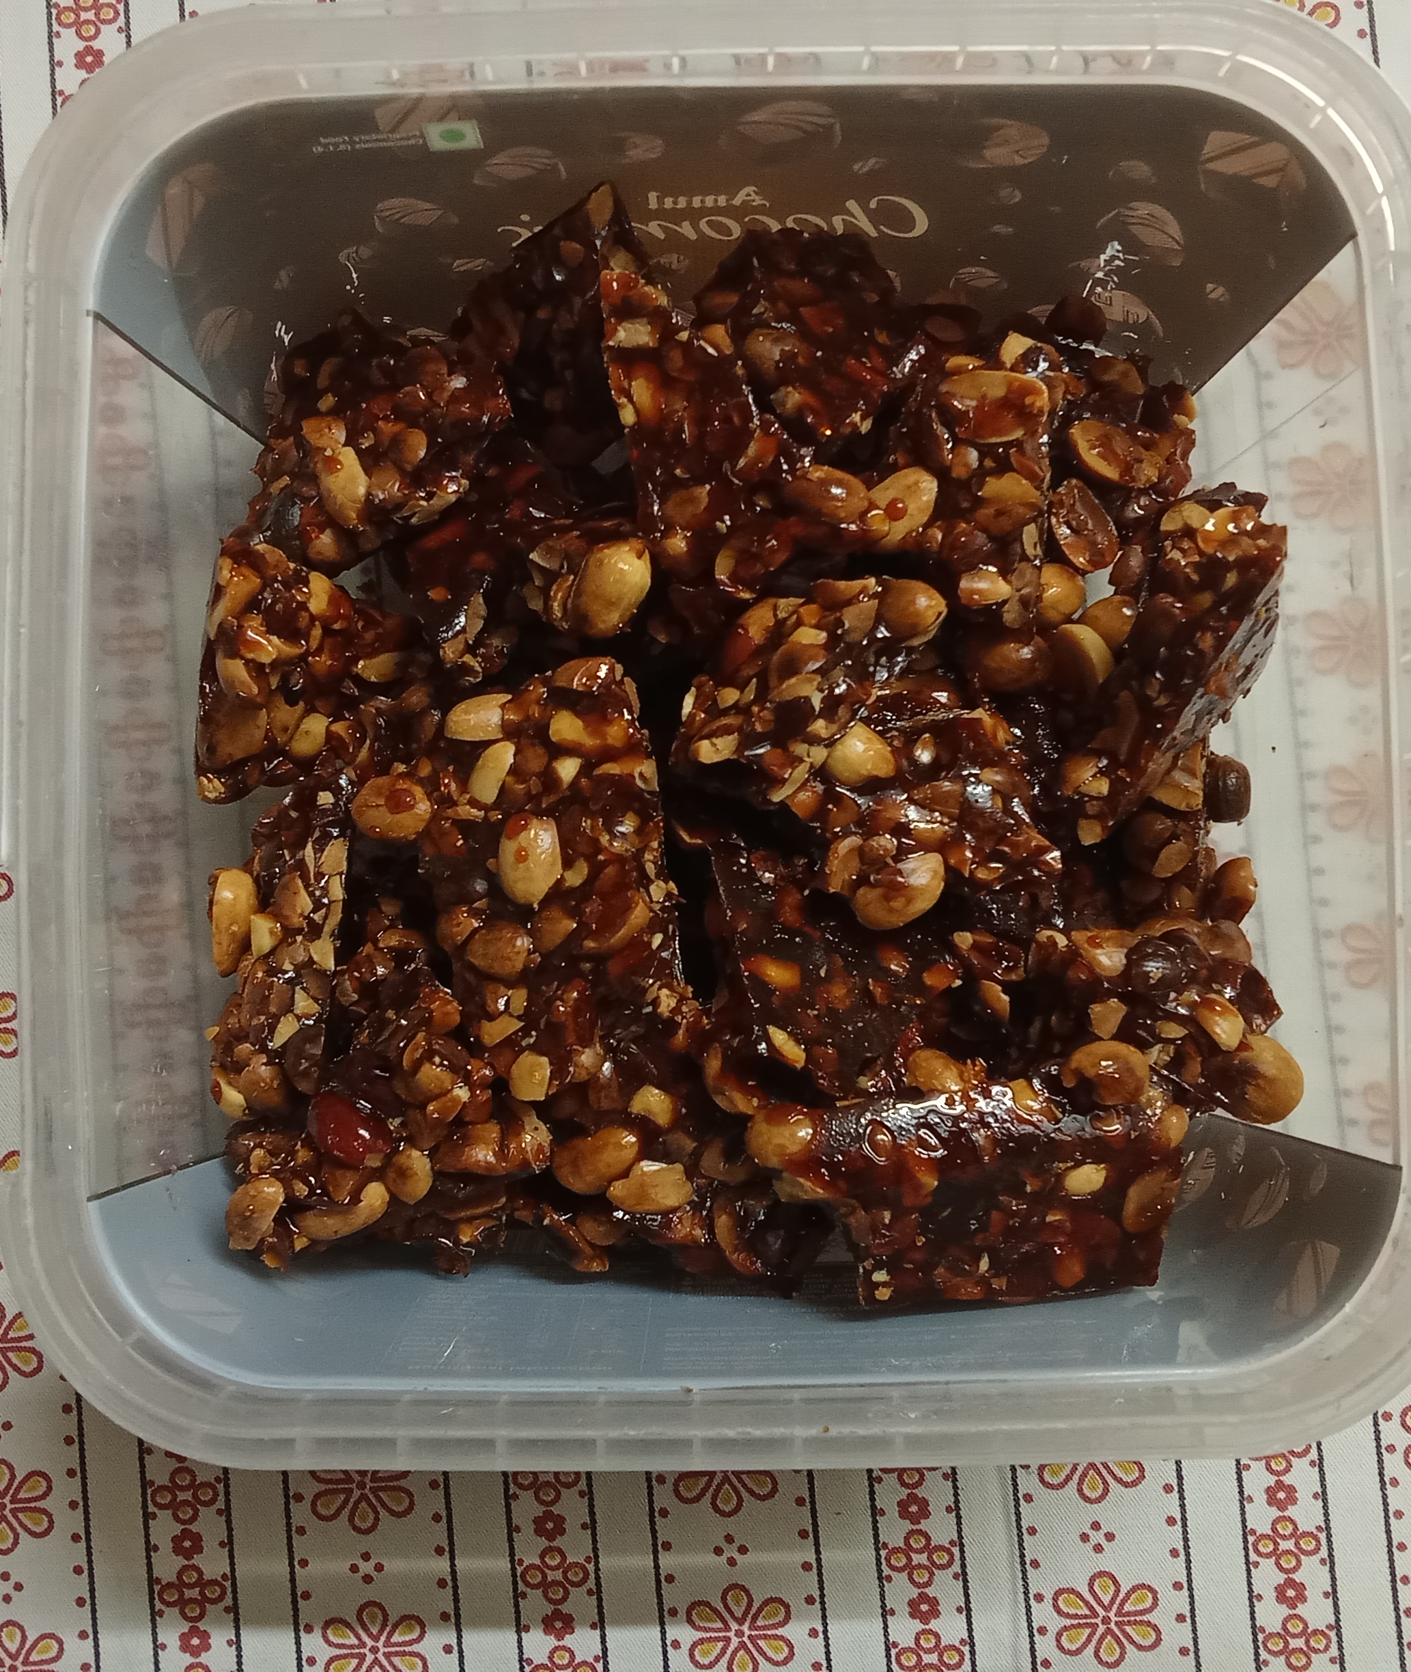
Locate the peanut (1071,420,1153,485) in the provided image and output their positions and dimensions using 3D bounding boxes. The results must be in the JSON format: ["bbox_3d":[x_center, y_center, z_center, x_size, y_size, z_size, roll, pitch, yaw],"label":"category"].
[{"bbox_3d":[0.049,-0.046,0.216,0.011,0.006,0.007,37,87,3],"label":"peanut"}]

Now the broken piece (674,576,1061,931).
[{"bbox_3d":[0.019,-0.010,0.211,0.033,0.016,0.040,-38,86,-2],"label":"broken piece"}]

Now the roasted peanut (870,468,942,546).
[{"bbox_3d":[0.023,-0.039,0.213,0.007,0.007,0.011,41,87,3],"label":"roasted peanut"}]

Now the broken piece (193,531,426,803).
[{"bbox_3d":[-0.048,-0.020,0.216,0.026,0.014,0.029,6,87,-5],"label":"broken piece"}]

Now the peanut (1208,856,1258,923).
[{"bbox_3d":[0.065,0.007,0.223,0.007,0.007,0.009,24,86,2],"label":"peanut"}]

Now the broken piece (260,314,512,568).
[{"bbox_3d":[-0.040,-0.049,0.222,0.028,0.015,0.028,-5,102,1],"label":"broken piece"}]

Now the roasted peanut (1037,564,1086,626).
[{"bbox_3d":[0.043,-0.029,0.218,0.007,0.007,0.008,-6,86,0],"label":"roasted peanut"}]

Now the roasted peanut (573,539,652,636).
[{"bbox_3d":[-0.011,-0.030,0.215,0.009,0.008,0.012,27,86,3],"label":"roasted peanut"}]

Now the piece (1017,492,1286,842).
[{"bbox_3d":[0.053,-0.020,0.217,0.019,0.019,0.036,25,86,2],"label":"piece"}]

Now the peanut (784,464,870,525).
[{"bbox_3d":[0.014,-0.040,0.213,0.010,0.006,0.006,22,86,2],"label":"peanut"}]

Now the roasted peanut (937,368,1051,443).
[{"bbox_3d":[0.034,-0.051,0.212,0.013,0.007,0.009,10,86,1],"label":"roasted peanut"}]

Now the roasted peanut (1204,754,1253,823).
[{"bbox_3d":[0.065,-0.006,0.223,0.007,0.007,0.009,0,86,1],"label":"roasted peanut"}]

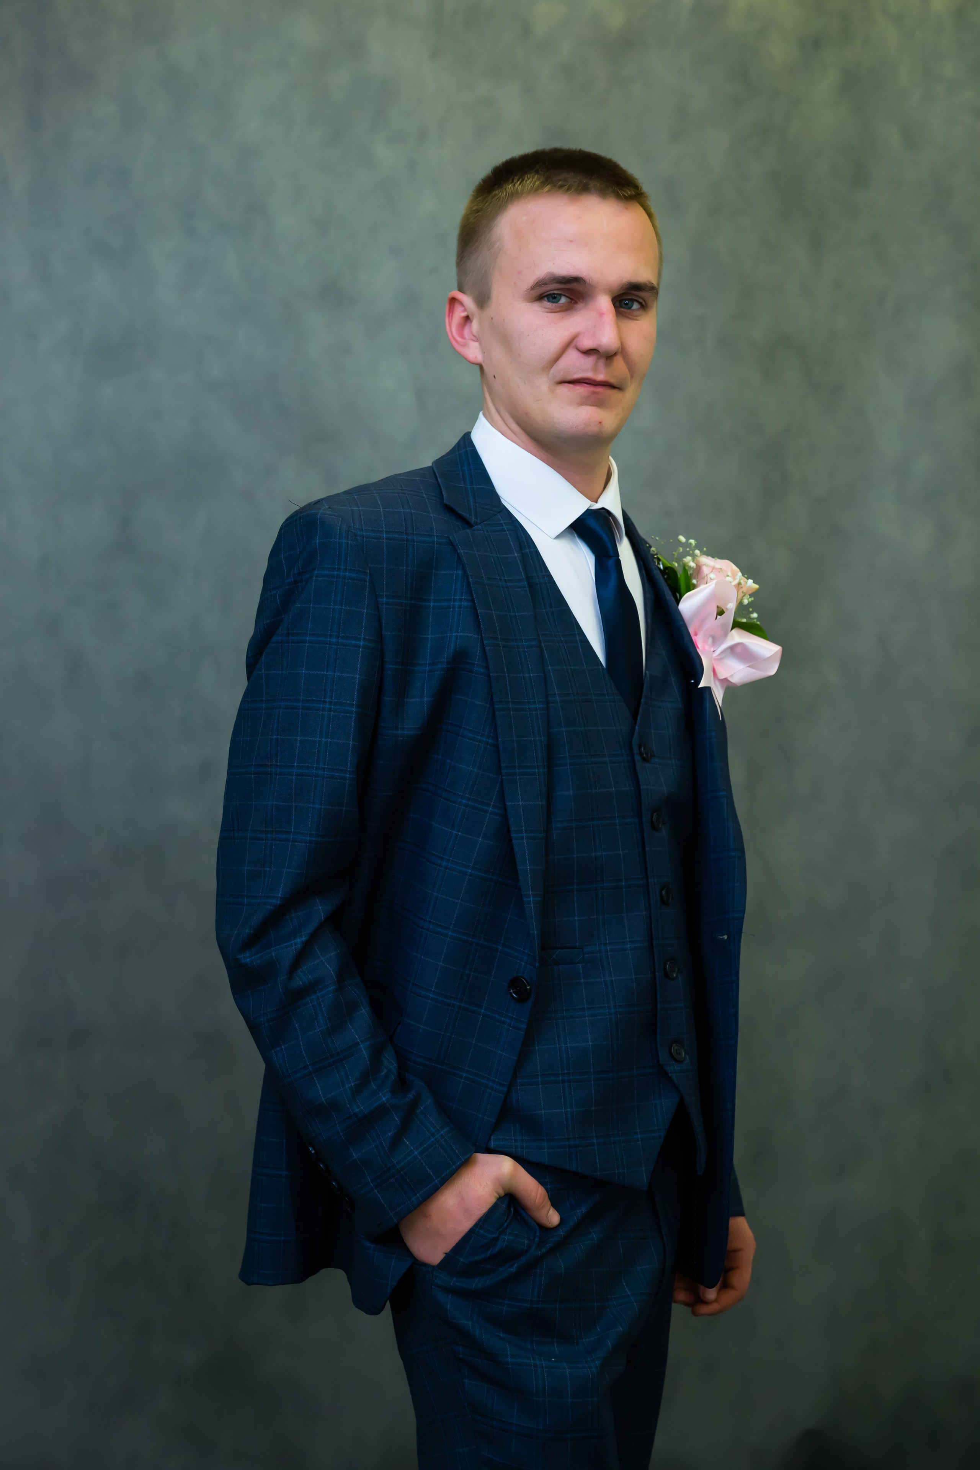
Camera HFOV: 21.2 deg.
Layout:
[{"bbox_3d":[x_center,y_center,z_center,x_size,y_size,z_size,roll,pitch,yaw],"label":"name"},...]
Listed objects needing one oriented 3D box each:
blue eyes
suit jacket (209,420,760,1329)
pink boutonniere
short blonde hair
[{"bbox_3d":[0.081,-0.344,2.080,0.095,0.014,0.020,0,0,-28],"label":"blue eyes"},{"bbox_3d":[0.005,0.107,2.210,0.340,0.725,0.560,0,0,43],"label":"suit jacket"},{"bbox_3d":[0.186,-0.091,2.145,0.075,0.145,0.100,0,0,43],"label":"pink boutonniere"},{"bbox_3d":[0.053,-0.404,2.155,0.165,0.160,0.190,0,0,-29],"label":"short blonde hair"}]

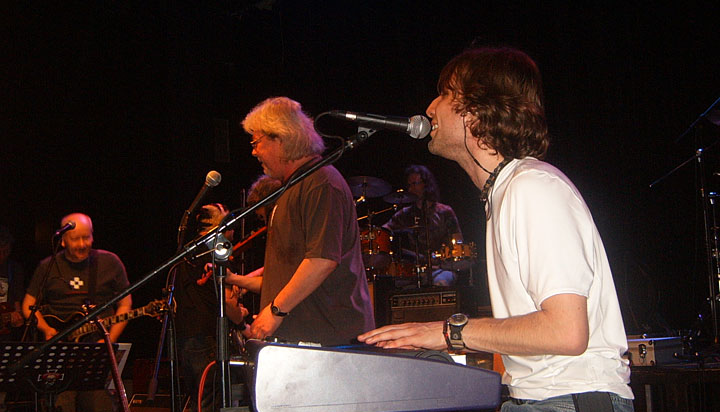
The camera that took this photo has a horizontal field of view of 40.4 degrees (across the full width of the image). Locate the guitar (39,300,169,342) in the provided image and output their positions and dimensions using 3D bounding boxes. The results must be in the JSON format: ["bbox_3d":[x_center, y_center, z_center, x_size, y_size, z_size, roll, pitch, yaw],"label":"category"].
[{"bbox_3d":[-1.224,0.575,4.650,0.980,0.330,0.070,-20,-17,32],"label":"guitar"}]

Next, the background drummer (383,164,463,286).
[{"bbox_3d":[0.450,0.340,6.880,0.620,1.280,0.750,-7,-10,25],"label":"background drummer"}]

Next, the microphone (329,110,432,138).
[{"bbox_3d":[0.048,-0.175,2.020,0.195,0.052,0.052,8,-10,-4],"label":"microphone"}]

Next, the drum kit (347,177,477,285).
[{"bbox_3d":[0.190,0.370,6.650,1.500,1.200,1.150,-7,-10,25],"label":"drum kit"}]

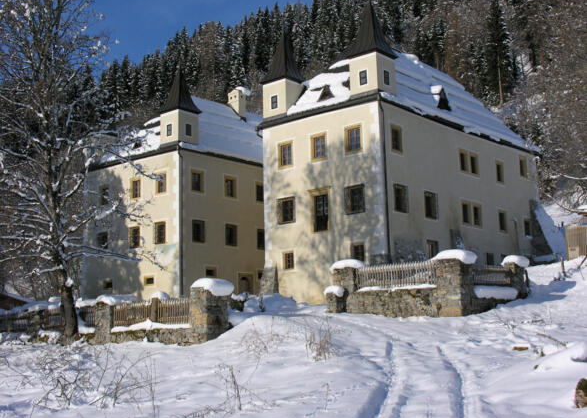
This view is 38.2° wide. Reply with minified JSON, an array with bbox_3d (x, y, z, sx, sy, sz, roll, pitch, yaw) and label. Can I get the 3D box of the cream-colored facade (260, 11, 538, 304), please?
[{"bbox_3d":[7.892,-2.036,56.721,9.306,17.390,19.740,-9,-12,41],"label":"cream-colored facade"}]

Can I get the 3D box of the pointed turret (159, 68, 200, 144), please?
[{"bbox_3d":[-7.842,-7.011,58.159,2.012,5.875,2.012,-9,-11,39],"label":"pointed turret"}]

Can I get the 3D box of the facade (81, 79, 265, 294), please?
[{"bbox_3d":[-5.423,-0.623,66.294,10.058,16.685,18.988,-9,-11,39],"label":"facade"}]

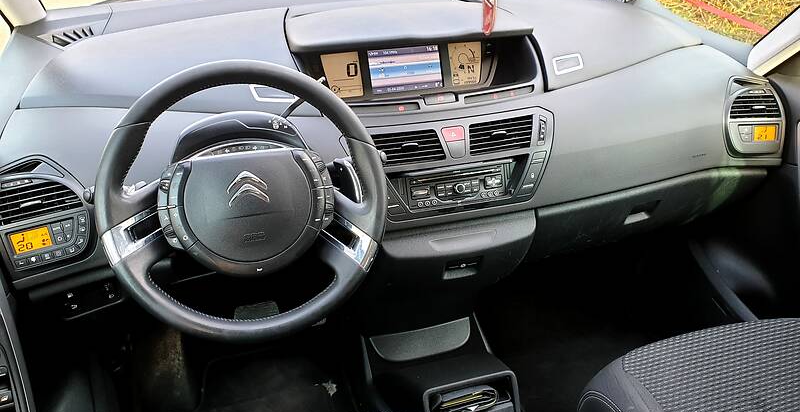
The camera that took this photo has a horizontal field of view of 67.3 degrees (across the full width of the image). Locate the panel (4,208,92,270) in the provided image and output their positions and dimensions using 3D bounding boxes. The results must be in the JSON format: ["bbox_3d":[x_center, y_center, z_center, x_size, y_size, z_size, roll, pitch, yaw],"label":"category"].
[{"bbox_3d":[-0.536,0.054,0.928,0.114,0.069,0.025,-15,12,-23],"label":"panel"}]

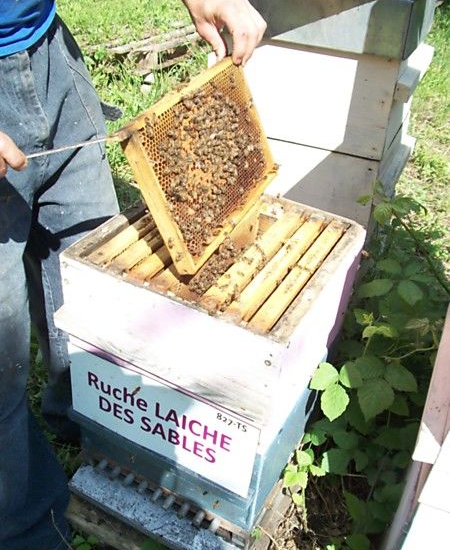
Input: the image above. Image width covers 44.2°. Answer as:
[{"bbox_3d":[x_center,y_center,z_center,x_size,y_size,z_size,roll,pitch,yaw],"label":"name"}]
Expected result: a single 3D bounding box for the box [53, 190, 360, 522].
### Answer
[{"bbox_3d":[-0.017,0.117,0.986,0.352,0.415,0.380,20,36,20],"label":"box"}]

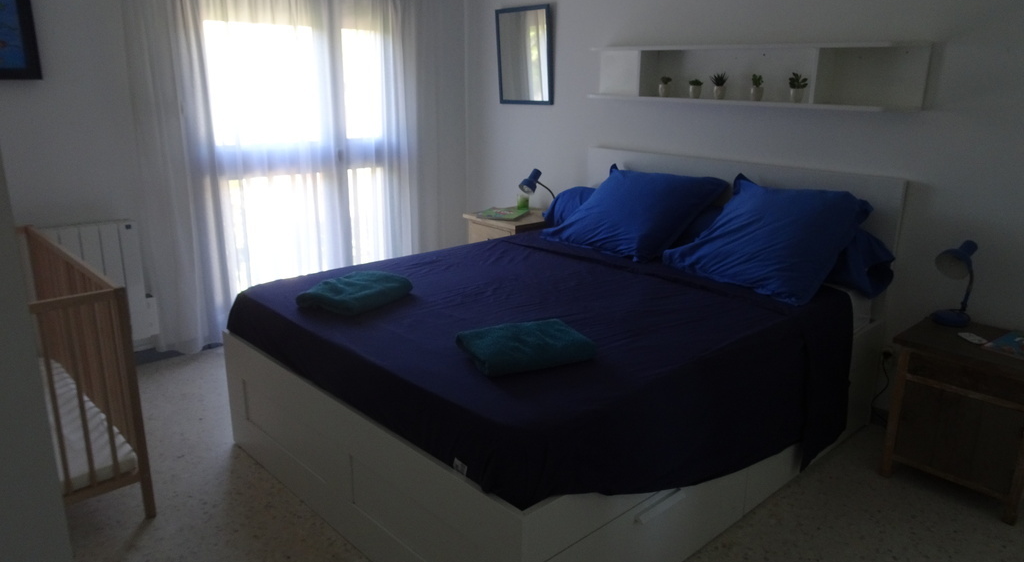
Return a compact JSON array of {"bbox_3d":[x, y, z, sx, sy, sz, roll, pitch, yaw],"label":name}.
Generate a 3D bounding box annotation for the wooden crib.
[{"bbox_3d":[-1.851,0.337,2.479,0.660,0.800,1.260,-13,20,-41],"label":"wooden crib"}]

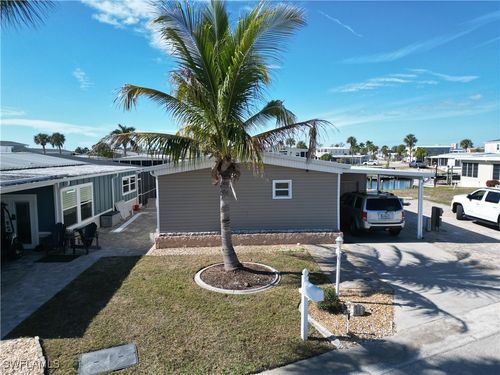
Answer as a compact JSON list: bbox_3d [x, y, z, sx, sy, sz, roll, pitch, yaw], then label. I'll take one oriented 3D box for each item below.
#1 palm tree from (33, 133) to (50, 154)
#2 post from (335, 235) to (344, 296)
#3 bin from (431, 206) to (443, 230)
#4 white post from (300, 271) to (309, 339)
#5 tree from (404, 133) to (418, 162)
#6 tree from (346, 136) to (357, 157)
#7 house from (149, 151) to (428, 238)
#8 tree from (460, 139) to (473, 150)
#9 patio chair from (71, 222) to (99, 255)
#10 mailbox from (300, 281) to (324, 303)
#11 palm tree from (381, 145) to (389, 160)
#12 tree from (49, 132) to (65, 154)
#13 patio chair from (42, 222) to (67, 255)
[{"bbox_3d":[-37.237,-5.810,62.372,3.200,8.090,3.200,-1,5,0],"label":"palm tree"},{"bbox_3d":[2.201,1.958,8.627,0.180,1.560,0.180,-1,5,-3],"label":"post"},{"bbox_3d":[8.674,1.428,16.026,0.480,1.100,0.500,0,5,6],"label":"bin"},{"bbox_3d":[1.079,2.337,6.885,0.100,1.485,0.100,-2,6,-19],"label":"white post"},{"bbox_3d":[46.622,-11.097,100.448,3.890,9.170,3.890,0,6,0],"label":"tree"},{"bbox_3d":[31.161,-11.179,106.412,3.000,8.440,3.000,0,6,0],"label":"tree"},{"bbox_3d":[1.397,-0.218,20.819,11.560,3.670,14.500,-1,5,-4],"label":"house"},{"bbox_3d":[59.492,-9.671,95.347,3.430,7.110,3.430,0,6,0],"label":"tree"},{"bbox_3d":[-6.294,1.926,13.127,0.820,1.000,0.750,5,7,45],"label":"patio chair"},{"bbox_3d":[1.155,1.904,6.364,0.180,0.230,0.450,-3,6,-21],"label":"mailbox"},{"bbox_3d":[55.239,-13.951,142.319,2.990,6.530,2.990,0,6,0],"label":"palm tree"},{"bbox_3d":[-45.609,-8.401,82.436,3.310,8.930,3.310,0,6,0],"label":"tree"},{"bbox_3d":[-7.424,1.935,13.176,0.750,1.000,0.820,-5,7,-37],"label":"patio chair"}]

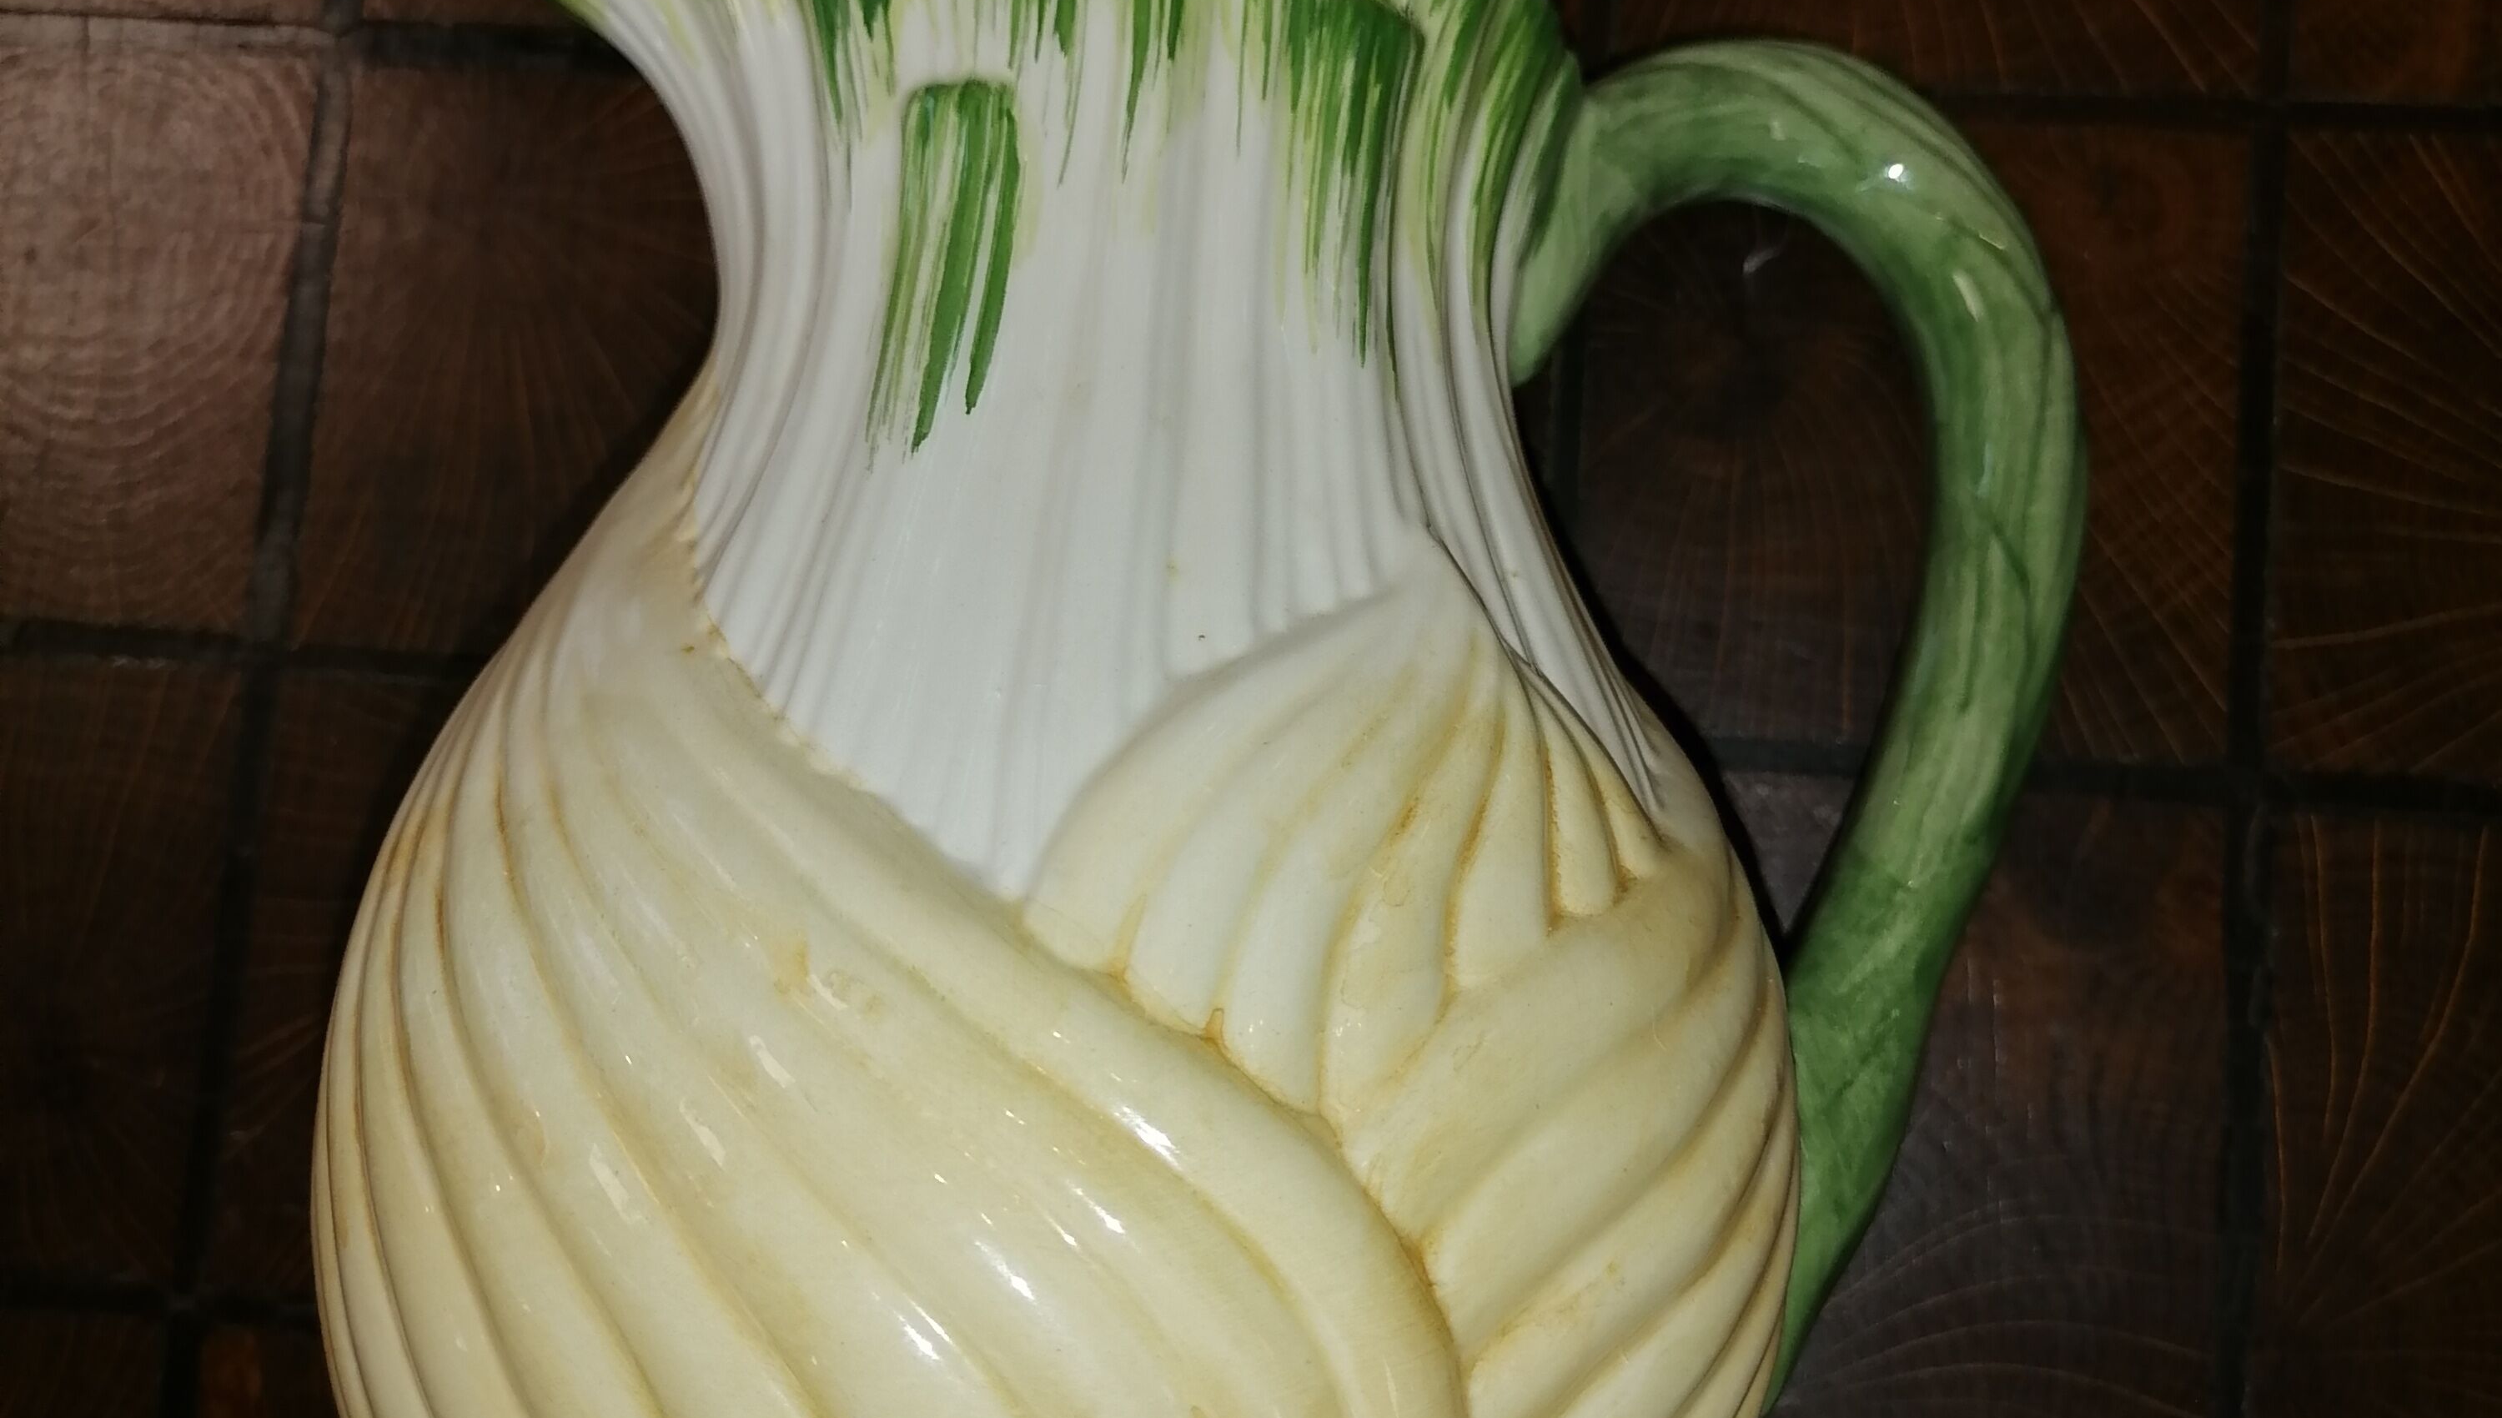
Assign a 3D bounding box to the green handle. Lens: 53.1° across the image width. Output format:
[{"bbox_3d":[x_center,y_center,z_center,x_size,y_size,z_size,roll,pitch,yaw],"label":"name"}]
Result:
[{"bbox_3d":[0.071,-0.003,0.322,0.078,0.024,0.183,4,73,-6],"label":"green handle"}]

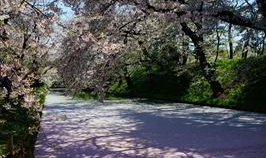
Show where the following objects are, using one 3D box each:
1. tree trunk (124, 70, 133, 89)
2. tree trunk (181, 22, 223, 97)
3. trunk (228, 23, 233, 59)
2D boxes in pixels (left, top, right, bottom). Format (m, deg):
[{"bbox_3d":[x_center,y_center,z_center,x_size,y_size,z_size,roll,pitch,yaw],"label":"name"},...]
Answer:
[{"bbox_3d":[-0.680,0.080,45.000,1.150,3.000,0.850,0,-1,0],"label":"tree trunk"},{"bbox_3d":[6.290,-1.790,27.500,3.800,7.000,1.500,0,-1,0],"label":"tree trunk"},{"bbox_3d":[12.040,-4.630,37.000,0.450,4.500,0.420,0,-1,0],"label":"trunk"}]

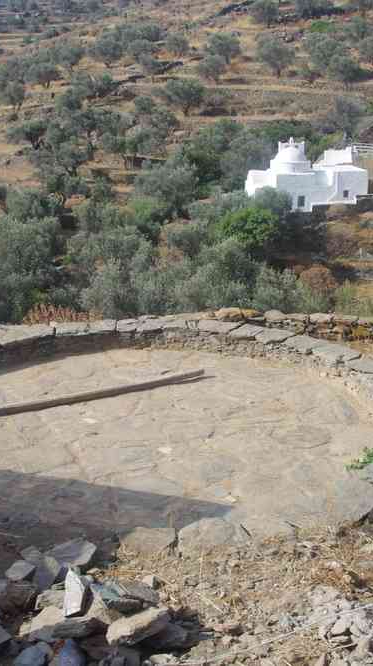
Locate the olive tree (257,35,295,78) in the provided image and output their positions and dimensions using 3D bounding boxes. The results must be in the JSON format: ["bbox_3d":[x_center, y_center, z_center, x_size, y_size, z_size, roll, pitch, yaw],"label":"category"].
[{"bbox_3d":[12.732,-39.698,107.177,6.100,6.500,6.000,-1,15,0],"label":"olive tree"}]

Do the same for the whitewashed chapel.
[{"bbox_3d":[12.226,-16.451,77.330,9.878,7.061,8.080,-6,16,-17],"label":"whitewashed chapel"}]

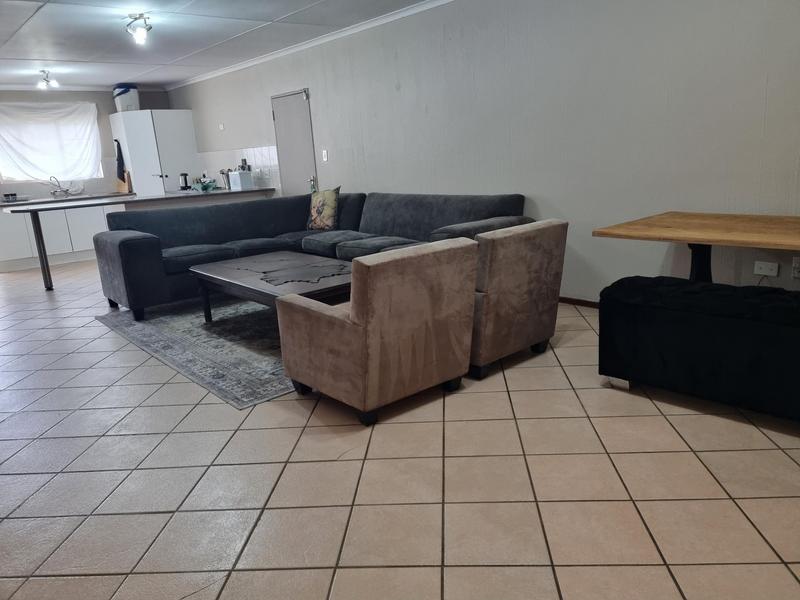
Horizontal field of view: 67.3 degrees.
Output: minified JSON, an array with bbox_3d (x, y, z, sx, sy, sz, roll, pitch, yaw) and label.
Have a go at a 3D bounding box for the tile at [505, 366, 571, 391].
[{"bbox_3d":[0.771,0.447,3.395,0.343,0.010,0.343,-3,14,5],"label":"tile"}]

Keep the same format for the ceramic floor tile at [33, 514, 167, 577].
[{"bbox_3d":[-1.027,0.858,2.128,0.331,0.010,0.331,-3,14,5],"label":"ceramic floor tile"}]

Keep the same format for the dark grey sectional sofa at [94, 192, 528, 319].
[{"bbox_3d":[-0.880,-0.370,5.183,2.416,0.883,3.421,-16,18,-38],"label":"dark grey sectional sofa"}]

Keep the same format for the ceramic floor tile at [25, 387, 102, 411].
[{"bbox_3d":[-2.006,0.600,3.628,0.343,0.010,0.343,-3,14,5],"label":"ceramic floor tile"}]

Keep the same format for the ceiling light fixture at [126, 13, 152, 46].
[{"bbox_3d":[-2.107,-2.176,4.873,0.220,0.250,0.220,-9,15,-19],"label":"ceiling light fixture"}]

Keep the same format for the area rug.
[{"bbox_3d":[-1.073,0.162,5.062,2.050,0.010,3.111,-15,18,-37],"label":"area rug"}]

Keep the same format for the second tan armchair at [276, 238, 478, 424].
[{"bbox_3d":[-0.127,0.111,3.159,0.661,0.809,0.907,-15,17,-36],"label":"second tan armchair"}]

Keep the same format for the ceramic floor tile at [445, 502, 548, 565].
[{"bbox_3d":[0.319,0.795,2.041,0.331,0.010,0.331,-3,14,5],"label":"ceramic floor tile"}]

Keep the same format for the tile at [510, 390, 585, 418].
[{"bbox_3d":[0.722,0.517,2.957,0.331,0.010,0.331,-3,14,5],"label":"tile"}]

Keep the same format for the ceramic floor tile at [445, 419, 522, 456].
[{"bbox_3d":[0.367,0.626,2.700,0.331,0.010,0.331,-3,14,5],"label":"ceramic floor tile"}]

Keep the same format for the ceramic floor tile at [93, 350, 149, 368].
[{"bbox_3d":[-1.887,0.418,4.172,0.331,0.010,0.331,-3,14,5],"label":"ceramic floor tile"}]

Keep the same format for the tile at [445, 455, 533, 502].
[{"bbox_3d":[0.350,0.722,2.419,0.343,0.010,0.343,-3,14,5],"label":"tile"}]

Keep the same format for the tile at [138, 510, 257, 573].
[{"bbox_3d":[-0.712,0.866,2.167,0.343,0.010,0.343,-3,14,5],"label":"tile"}]

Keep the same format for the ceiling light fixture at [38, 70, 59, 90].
[{"bbox_3d":[-4.095,-2.559,6.991,0.290,0.230,0.260,-15,18,-37],"label":"ceiling light fixture"}]

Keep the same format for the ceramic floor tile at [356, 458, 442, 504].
[{"bbox_3d":[0.003,0.720,2.365,0.331,0.010,0.331,-3,14,5],"label":"ceramic floor tile"}]

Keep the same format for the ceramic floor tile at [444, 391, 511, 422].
[{"bbox_3d":[0.391,0.541,3.029,0.331,0.010,0.331,-3,14,5],"label":"ceramic floor tile"}]

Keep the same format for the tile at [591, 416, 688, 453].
[{"bbox_3d":[1.066,0.600,2.688,0.343,0.010,0.343,-3,14,5],"label":"tile"}]

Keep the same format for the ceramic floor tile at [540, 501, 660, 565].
[{"bbox_3d":[0.658,0.777,2.011,0.331,0.010,0.331,-3,14,5],"label":"ceramic floor tile"}]

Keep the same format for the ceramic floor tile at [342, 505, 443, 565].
[{"bbox_3d":[-0.021,0.802,2.039,0.331,0.010,0.331,-3,14,5],"label":"ceramic floor tile"}]

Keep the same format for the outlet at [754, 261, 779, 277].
[{"bbox_3d":[2.180,-0.186,3.574,0.020,0.076,0.122,-16,18,-38],"label":"outlet"}]

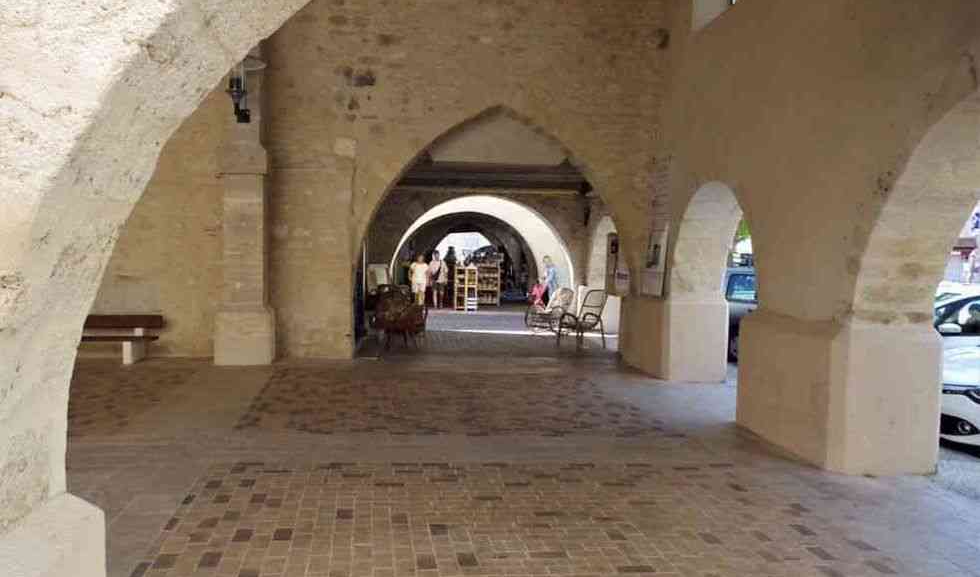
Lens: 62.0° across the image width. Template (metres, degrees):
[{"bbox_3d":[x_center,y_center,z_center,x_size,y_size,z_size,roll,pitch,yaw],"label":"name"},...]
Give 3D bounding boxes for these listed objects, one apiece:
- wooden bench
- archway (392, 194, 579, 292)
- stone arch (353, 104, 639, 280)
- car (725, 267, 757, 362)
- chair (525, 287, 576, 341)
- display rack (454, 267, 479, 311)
[{"bbox_3d":[-5.690,0.708,11.519,1.950,0.700,0.580,0,3,-8],"label":"wooden bench"},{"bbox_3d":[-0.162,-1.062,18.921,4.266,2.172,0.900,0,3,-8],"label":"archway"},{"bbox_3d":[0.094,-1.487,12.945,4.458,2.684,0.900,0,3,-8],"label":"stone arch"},{"bbox_3d":[5.977,0.493,15.751,4.200,1.620,1.780,-2,4,-37],"label":"car"},{"bbox_3d":[1.251,0.482,16.464,0.900,1.020,0.620,-1,4,-35],"label":"chair"},{"bbox_3d":[-0.649,-0.037,22.060,0.620,1.220,0.380,0,3,-8],"label":"display rack"}]

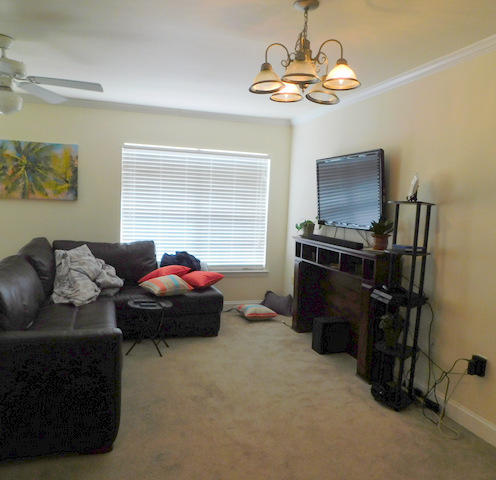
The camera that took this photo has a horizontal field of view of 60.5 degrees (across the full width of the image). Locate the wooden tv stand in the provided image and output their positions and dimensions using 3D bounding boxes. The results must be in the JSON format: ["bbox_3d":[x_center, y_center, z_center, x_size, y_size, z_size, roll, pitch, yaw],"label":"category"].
[{"bbox_3d":[0.837,0.554,4.032,0.250,1.030,1.540,0,5,-18],"label":"wooden tv stand"}]

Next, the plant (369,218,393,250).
[{"bbox_3d":[1.056,-0.044,3.387,0.180,0.250,0.180,0,5,-18],"label":"plant"}]

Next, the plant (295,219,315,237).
[{"bbox_3d":[0.641,-0.124,4.660,0.170,0.190,0.180,0,5,-18],"label":"plant"}]

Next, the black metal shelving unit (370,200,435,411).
[{"bbox_3d":[1.091,0.456,3.008,0.270,1.420,0.285,-1,6,-29],"label":"black metal shelving unit"}]

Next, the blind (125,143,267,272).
[{"bbox_3d":[-0.593,-0.350,5.124,1.790,1.450,0.060,0,5,-18],"label":"blind"}]

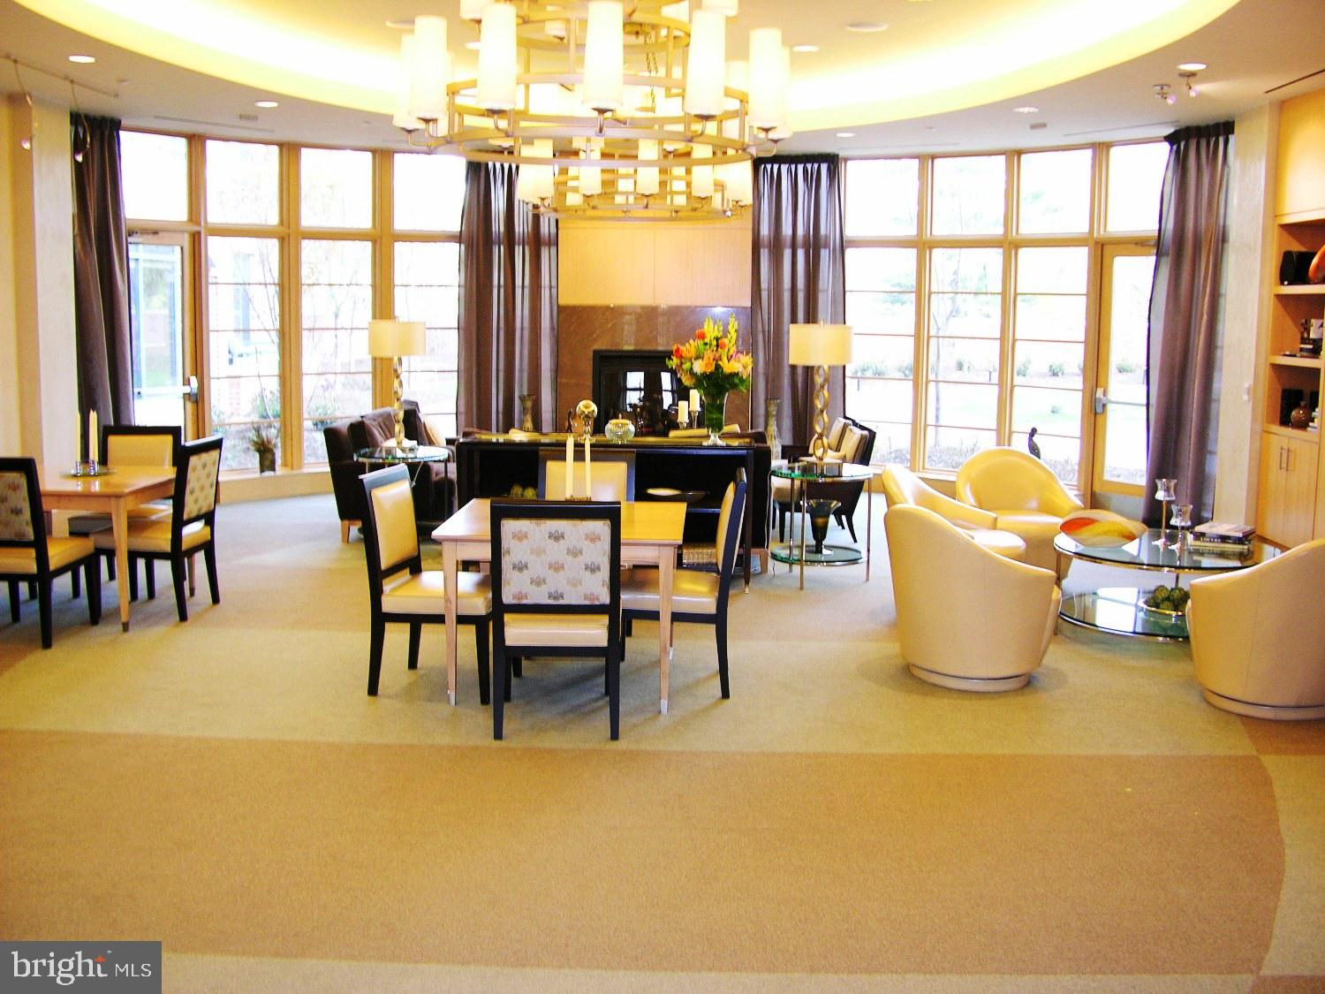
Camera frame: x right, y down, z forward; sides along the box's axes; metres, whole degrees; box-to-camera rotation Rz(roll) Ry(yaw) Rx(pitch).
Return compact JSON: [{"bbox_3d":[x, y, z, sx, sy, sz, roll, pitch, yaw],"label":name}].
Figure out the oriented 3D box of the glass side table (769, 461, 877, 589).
[{"bbox_3d":[0.983,0.183,8.344,0.640,0.670,0.640,1,9,0],"label":"glass side table"}]

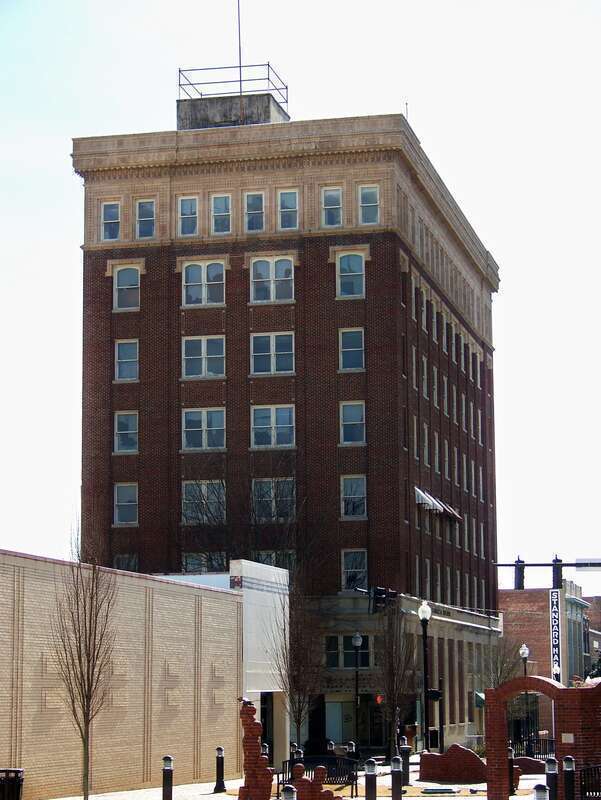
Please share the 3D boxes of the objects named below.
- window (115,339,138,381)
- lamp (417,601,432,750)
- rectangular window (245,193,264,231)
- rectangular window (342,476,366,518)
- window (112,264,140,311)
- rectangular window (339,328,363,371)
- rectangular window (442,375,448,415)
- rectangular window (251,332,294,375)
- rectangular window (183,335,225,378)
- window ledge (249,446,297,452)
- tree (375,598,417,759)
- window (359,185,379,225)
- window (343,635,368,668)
[{"bbox_3d":[-7.873,-1.809,91.188,1.100,1.870,0.150,-2,-8,13],"label":"window"},{"bbox_3d":[4.033,8.995,64.860,0.430,5.050,0.430,-2,-8,13],"label":"lamp"},{"bbox_3d":[-2.123,-8.654,92.849,0.950,1.920,0.160,-2,-8,13],"label":"rectangular window"},{"bbox_3d":[2.403,4.296,88.717,1.115,1.884,0.150,-2,-8,13],"label":"rectangular window"},{"bbox_3d":[-7.990,-5.154,92.487,1.320,2.074,0.160,-2,-9,13],"label":"window"},{"bbox_3d":[2.332,-2.213,89.644,1.115,1.892,0.150,-2,-8,13],"label":"rectangular window"},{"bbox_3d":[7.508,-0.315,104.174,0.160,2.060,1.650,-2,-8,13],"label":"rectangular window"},{"bbox_3d":[-1.183,-2.063,90.433,1.972,1.892,0.150,-2,-8,13],"label":"rectangular window"},{"bbox_3d":[-4.318,-1.935,90.361,2.000,1.830,0.150,-2,-8,13],"label":"rectangular window"},{"bbox_3d":[-1.222,2.195,89.667,2.233,0.150,0.200,-2,-8,13],"label":"window ledge"},{"bbox_3d":[3.000,8.989,64.357,1.350,5.010,1.350,-2,-8,13],"label":"tree"},{"bbox_3d":[3.078,-8.776,90.422,0.918,1.808,0.160,-2,-9,13],"label":"window"},{"bbox_3d":[2.421,10.873,86.974,1.150,1.450,0.150,-2,-8,13],"label":"window"}]

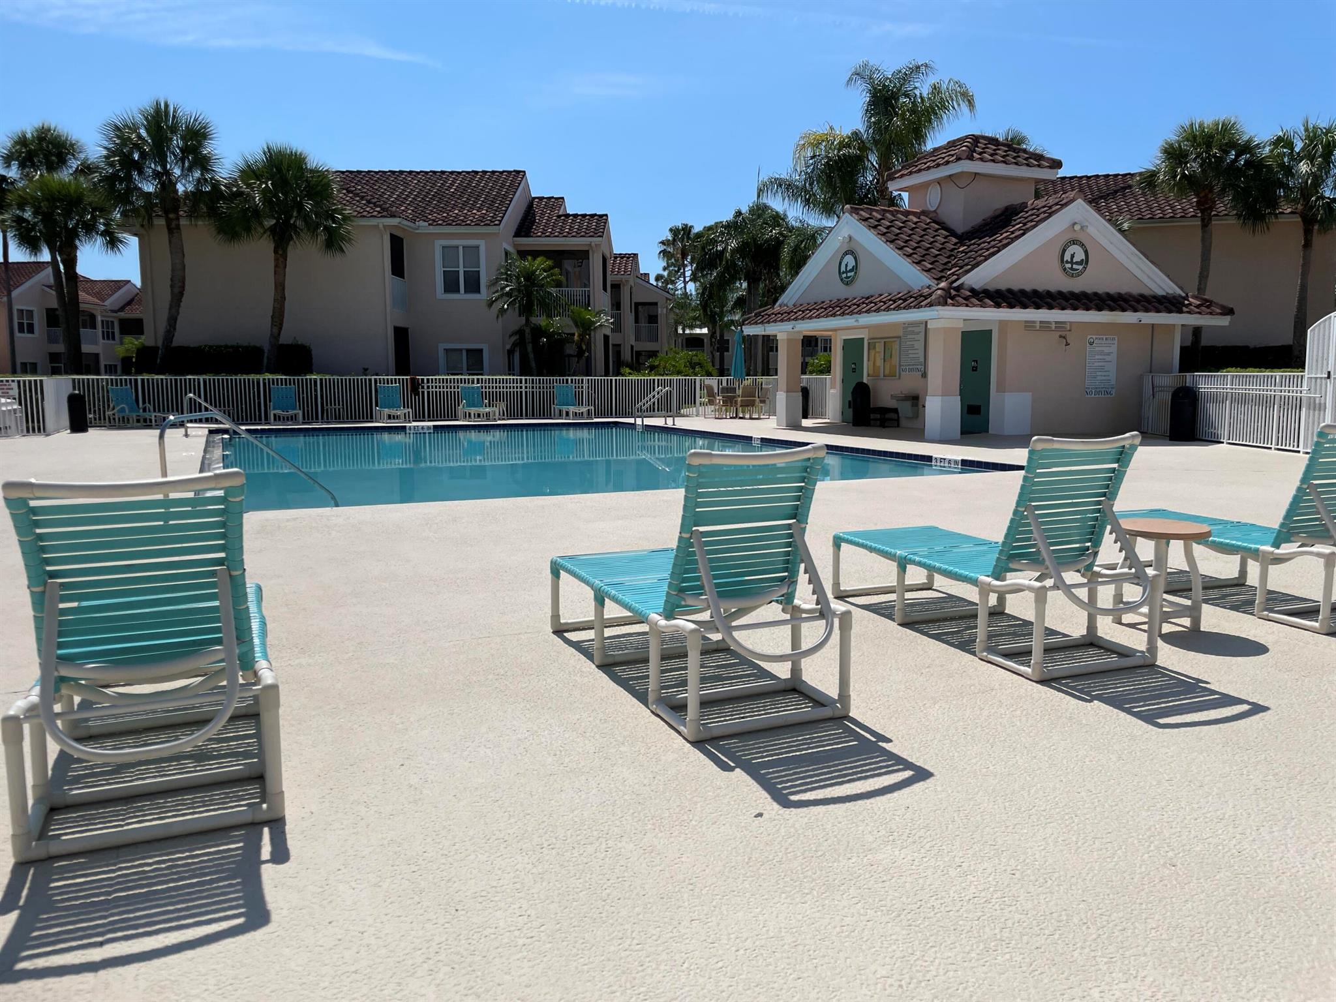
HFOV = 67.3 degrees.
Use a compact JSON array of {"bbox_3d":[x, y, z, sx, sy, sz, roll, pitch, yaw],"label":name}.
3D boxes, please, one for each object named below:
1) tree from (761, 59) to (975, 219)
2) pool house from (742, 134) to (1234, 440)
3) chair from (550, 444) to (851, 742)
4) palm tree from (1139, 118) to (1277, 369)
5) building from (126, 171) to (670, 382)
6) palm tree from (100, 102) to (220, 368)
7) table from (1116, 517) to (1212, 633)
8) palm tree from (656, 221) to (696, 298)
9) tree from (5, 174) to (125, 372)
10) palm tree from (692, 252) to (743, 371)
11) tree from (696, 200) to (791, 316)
[{"bbox_3d":[6.105,-7.965,30.759,6.420,10.615,6.420,0,7,0],"label":"tree"},{"bbox_3d":[6.739,-4.806,22.353,7.428,6.396,7.259,-3,8,-23],"label":"pool house"},{"bbox_3d":[0.053,0.217,4.056,0.625,0.955,1.630,-3,8,-23],"label":"chair"},{"bbox_3d":[13.289,-5.662,25.001,3.336,7.398,3.336,0,7,0],"label":"palm tree"},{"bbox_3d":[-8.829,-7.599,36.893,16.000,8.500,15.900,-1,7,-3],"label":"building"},{"bbox_3d":[-13.807,-6.521,27.704,3.295,8.646,3.295,0,7,0],"label":"palm tree"},{"bbox_3d":[2.334,0.359,4.769,0.467,0.482,0.467,0,7,0],"label":"table"},{"bbox_3d":[0.562,-13.539,70.876,2.926,11.901,2.926,0,7,0],"label":"palm tree"},{"bbox_3d":[-16.333,-5.499,27.526,3.232,6.681,3.232,0,7,0],"label":"tree"},{"bbox_3d":[2.096,-7.464,43.414,2.572,6.553,2.572,0,7,0],"label":"palm tree"},{"bbox_3d":[3.324,-8.686,44.271,4.572,8.760,4.572,0,7,0],"label":"tree"}]

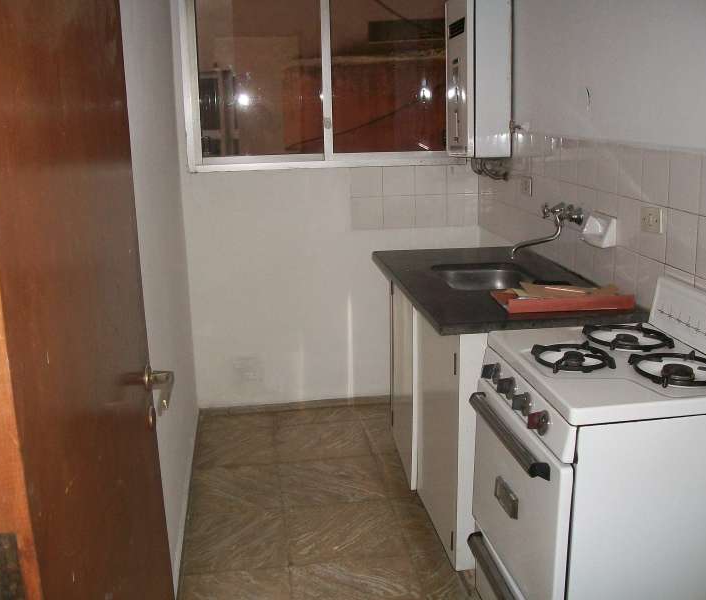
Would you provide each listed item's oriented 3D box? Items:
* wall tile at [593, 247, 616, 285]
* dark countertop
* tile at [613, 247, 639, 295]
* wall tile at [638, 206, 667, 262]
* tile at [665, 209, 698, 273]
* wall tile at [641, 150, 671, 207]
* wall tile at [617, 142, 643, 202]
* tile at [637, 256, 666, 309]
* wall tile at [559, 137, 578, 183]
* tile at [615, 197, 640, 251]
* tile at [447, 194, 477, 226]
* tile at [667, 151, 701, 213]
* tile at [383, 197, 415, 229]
[{"bbox_3d":[0.785,-0.110,2.333,0.010,0.150,0.145,-3,15,-8],"label":"wall tile"},{"bbox_3d":[0.460,-0.059,2.544,0.609,0.039,1.015,-3,16,-8],"label":"dark countertop"},{"bbox_3d":[0.805,-0.077,2.200,0.010,0.150,0.145,-3,15,-8],"label":"tile"},{"bbox_3d":[0.836,-0.189,2.050,0.010,0.152,0.141,-3,16,-8],"label":"wall tile"},{"bbox_3d":[0.857,-0.154,1.920,0.010,0.152,0.141,-3,16,-8],"label":"tile"},{"bbox_3d":[0.787,-0.322,1.912,0.012,0.150,0.150,-3,15,-7],"label":"wall tile"},{"bbox_3d":[0.773,-0.358,2.052,0.012,0.150,0.150,-3,15,-7],"label":"wall tile"},{"bbox_3d":[0.825,-0.042,2.069,0.010,0.150,0.145,-3,15,-8],"label":"tile"},{"bbox_3d":[0.725,-0.466,2.469,0.012,0.150,0.150,-3,15,-7],"label":"wall tile"},{"bbox_3d":[0.800,-0.225,2.174,0.010,0.150,0.145,-3,15,-8],"label":"tile"},{"bbox_3d":[0.529,-0.431,3.542,0.150,0.150,0.010,-3,15,-8],"label":"tile"},{"bbox_3d":[0.836,-0.303,1.879,0.010,0.150,0.145,-3,15,-8],"label":"tile"},{"bbox_3d":[0.220,-0.412,3.483,0.152,0.150,0.010,-3,16,-8],"label":"tile"}]

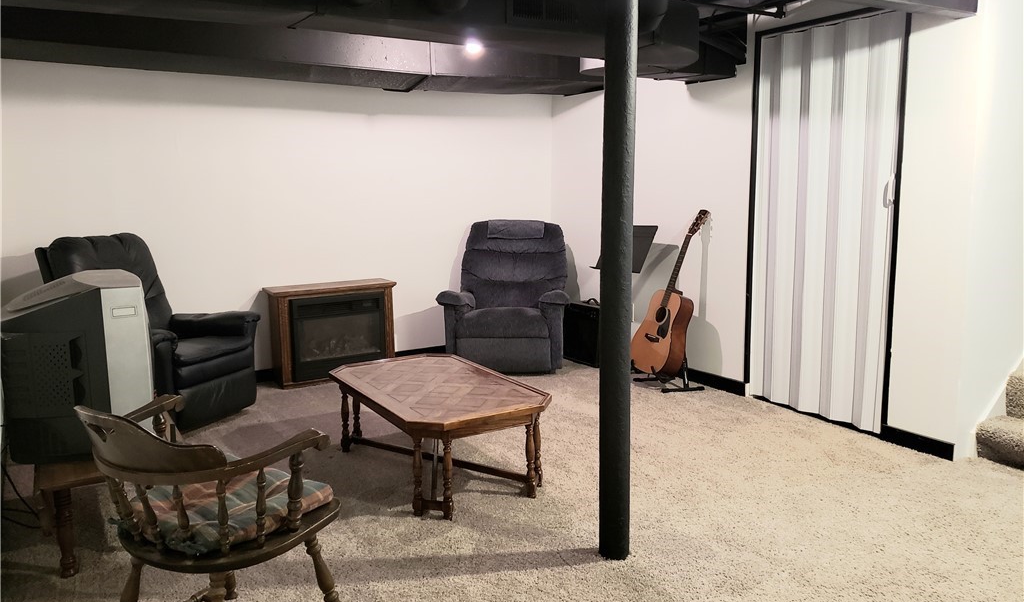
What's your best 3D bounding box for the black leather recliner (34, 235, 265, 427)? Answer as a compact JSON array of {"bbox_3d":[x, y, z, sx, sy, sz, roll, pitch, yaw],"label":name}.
[{"bbox_3d":[-1.968,0.151,4.220,0.880,1.010,0.830,3,10,25],"label":"black leather recliner"}]

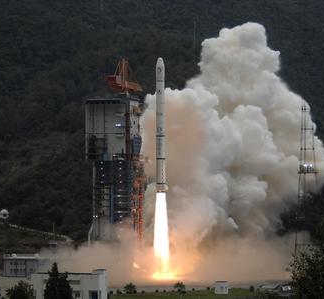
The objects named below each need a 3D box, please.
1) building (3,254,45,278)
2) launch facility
[{"bbox_3d":[-54.420,46.405,593.000,16.500,9.000,10.000,0,-2,-3],"label":"building"},{"bbox_3d":[-18.373,5.136,592.000,19.000,82.000,14.500,-1,-2,24],"label":"launch facility"}]

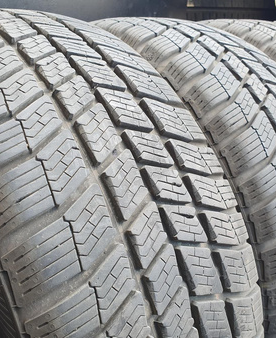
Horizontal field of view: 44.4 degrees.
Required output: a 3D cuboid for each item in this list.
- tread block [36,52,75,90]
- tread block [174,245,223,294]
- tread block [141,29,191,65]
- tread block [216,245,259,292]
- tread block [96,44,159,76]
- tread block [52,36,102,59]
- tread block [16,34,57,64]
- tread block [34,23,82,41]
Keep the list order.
[{"bbox_3d":[-0.060,-0.071,0.248,0.027,0.009,0.034,-20,61,-37],"label":"tread block"},{"bbox_3d":[0.041,0.070,0.233,0.030,0.044,0.009,-18,1,-40],"label":"tread block"},{"bbox_3d":[0.033,-0.136,0.375,0.038,0.014,0.072,28,55,21],"label":"tread block"},{"bbox_3d":[0.081,0.078,0.267,0.011,0.036,0.065,-13,-10,39],"label":"tread block"},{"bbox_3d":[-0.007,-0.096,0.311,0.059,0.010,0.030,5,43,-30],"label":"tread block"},{"bbox_3d":[-0.051,-0.096,0.278,0.028,0.009,0.033,-18,55,-40],"label":"tread block"},{"bbox_3d":[-0.078,-0.093,0.264,0.024,0.007,0.038,30,42,13],"label":"tread block"},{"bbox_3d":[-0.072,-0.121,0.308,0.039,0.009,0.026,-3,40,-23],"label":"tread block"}]

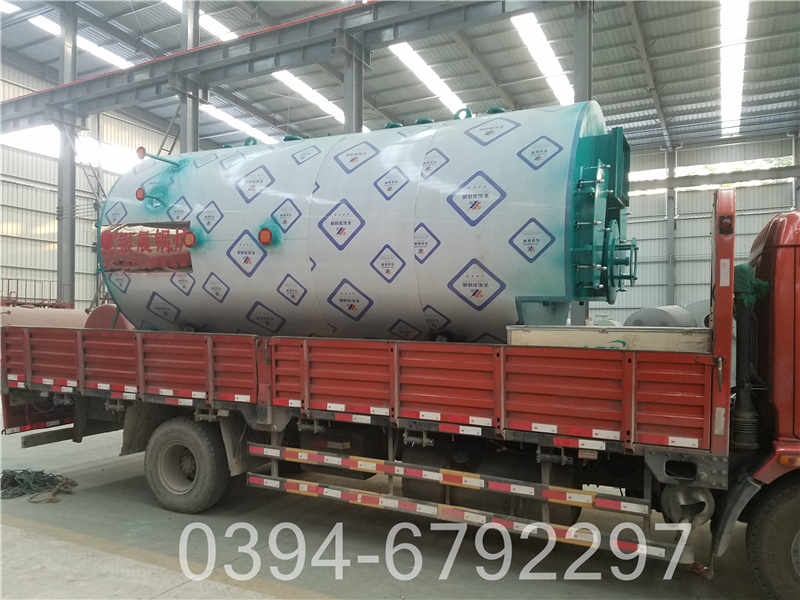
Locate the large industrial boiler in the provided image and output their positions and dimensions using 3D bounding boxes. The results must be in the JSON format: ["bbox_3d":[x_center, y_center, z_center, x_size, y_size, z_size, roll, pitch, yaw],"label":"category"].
[{"bbox_3d":[-0.359,-0.445,5.709,4.920,2.400,2.120,1,-1,27],"label":"large industrial boiler"}]

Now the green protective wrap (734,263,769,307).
[{"bbox_3d":[2.034,-0.090,3.487,0.210,0.250,0.200,1,-1,27],"label":"green protective wrap"}]

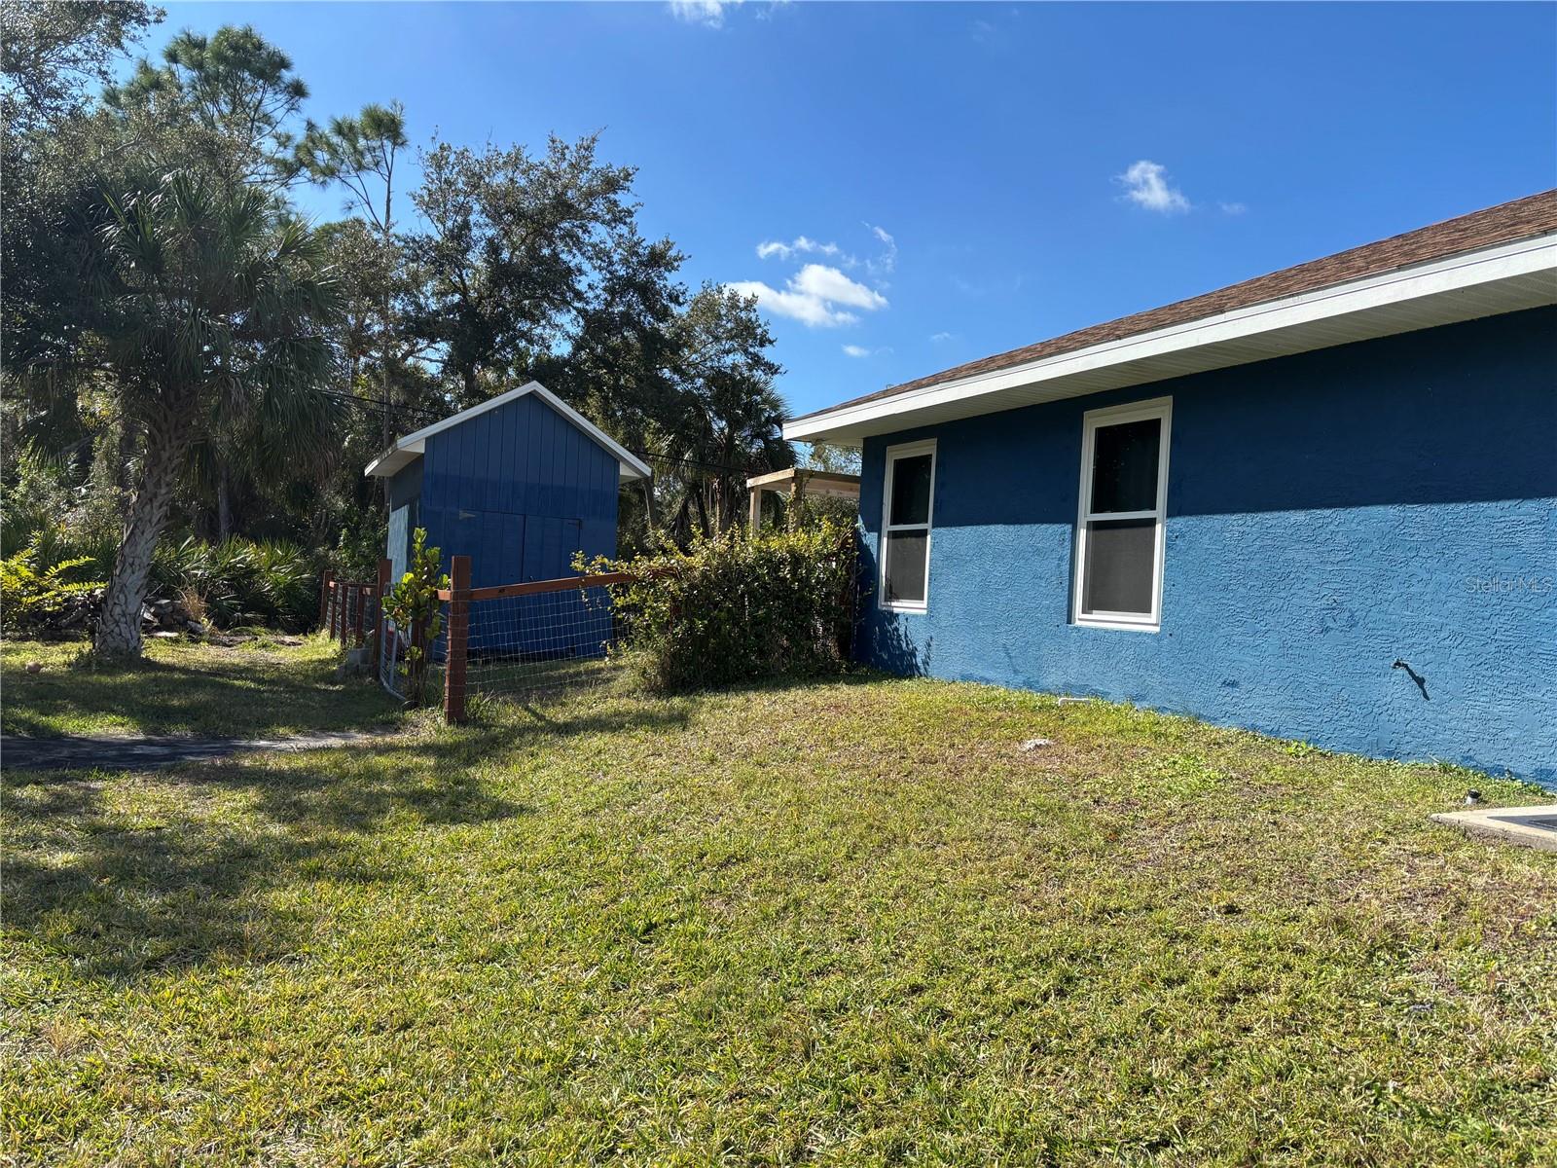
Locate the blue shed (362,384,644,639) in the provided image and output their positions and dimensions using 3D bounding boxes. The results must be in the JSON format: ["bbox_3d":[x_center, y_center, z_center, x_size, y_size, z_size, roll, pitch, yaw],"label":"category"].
[{"bbox_3d":[-4.976,-1.010,20.461,3.880,4.320,5.600,4,0,-24],"label":"blue shed"}]

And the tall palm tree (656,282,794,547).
[{"bbox_3d":[-1.282,-2.770,26.500,2.900,8.100,2.900,4,0,-24],"label":"tall palm tree"}]

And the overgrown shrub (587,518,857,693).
[{"bbox_3d":[-0.434,0.205,11.256,2.500,1.700,1.100,4,0,-24],"label":"overgrown shrub"}]

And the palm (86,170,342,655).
[{"bbox_3d":[-7.264,-2.191,15.100,3.000,6.200,3.000,4,0,-24],"label":"palm"}]

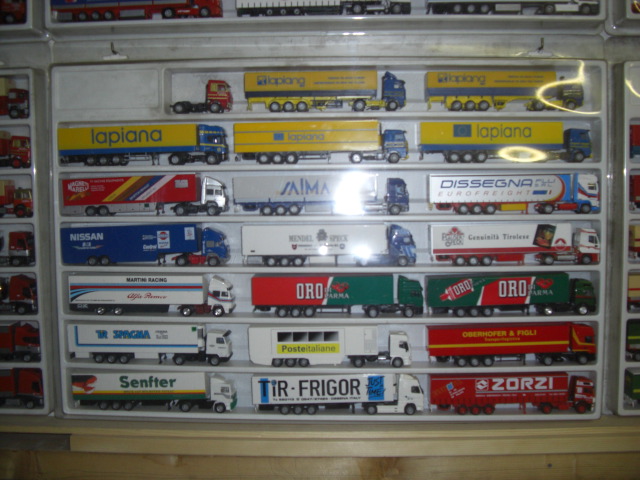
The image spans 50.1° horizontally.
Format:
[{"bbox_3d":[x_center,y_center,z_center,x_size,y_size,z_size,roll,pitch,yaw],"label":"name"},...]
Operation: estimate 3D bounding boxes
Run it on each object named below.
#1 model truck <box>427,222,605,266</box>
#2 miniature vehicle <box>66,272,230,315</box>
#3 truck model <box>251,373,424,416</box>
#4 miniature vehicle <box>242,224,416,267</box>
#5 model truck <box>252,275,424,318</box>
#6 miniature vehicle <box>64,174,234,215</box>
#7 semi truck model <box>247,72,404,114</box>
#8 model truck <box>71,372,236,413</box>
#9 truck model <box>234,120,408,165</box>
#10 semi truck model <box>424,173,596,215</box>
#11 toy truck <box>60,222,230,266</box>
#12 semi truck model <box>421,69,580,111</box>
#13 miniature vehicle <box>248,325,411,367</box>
[{"bbox_3d":[0.214,0.004,0.761,0.181,0.045,0.031,0,3,2],"label":"model truck"},{"bbox_3d":[-0.189,0.062,0.777,0.181,0.046,0.031,0,3,2],"label":"miniature vehicle"},{"bbox_3d":[0.020,0.172,0.777,0.191,0.046,0.031,0,3,2],"label":"truck model"},{"bbox_3d":[0.011,0.005,0.767,0.192,0.046,0.031,0,3,2],"label":"miniature vehicle"},{"bbox_3d":[0.020,0.064,0.774,0.190,0.045,0.031,0,3,1],"label":"model truck"},{"bbox_3d":[-0.195,-0.050,0.772,0.180,0.045,0.031,0,3,1],"label":"miniature vehicle"},{"bbox_3d":[0.006,-0.162,0.758,0.176,0.043,0.031,0,3,2],"label":"semi truck model"},{"bbox_3d":[-0.187,0.171,0.783,0.182,0.045,0.031,0,3,1],"label":"model truck"},{"bbox_3d":[0.002,-0.109,0.765,0.192,0.045,0.031,0,3,1],"label":"truck model"},{"bbox_3d":[0.215,-0.051,0.765,0.181,0.044,0.031,0,3,1],"label":"semi truck model"},{"bbox_3d":[-0.196,0.006,0.775,0.183,0.045,0.031,0,3,1],"label":"toy truck"},{"bbox_3d":[0.201,-0.161,0.752,0.165,0.042,0.031,0,3,2],"label":"semi truck model"},{"bbox_3d":[0.012,0.118,0.774,0.181,0.045,0.031,0,3,2],"label":"miniature vehicle"}]

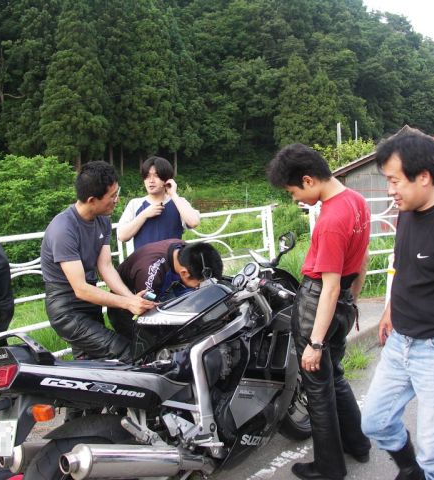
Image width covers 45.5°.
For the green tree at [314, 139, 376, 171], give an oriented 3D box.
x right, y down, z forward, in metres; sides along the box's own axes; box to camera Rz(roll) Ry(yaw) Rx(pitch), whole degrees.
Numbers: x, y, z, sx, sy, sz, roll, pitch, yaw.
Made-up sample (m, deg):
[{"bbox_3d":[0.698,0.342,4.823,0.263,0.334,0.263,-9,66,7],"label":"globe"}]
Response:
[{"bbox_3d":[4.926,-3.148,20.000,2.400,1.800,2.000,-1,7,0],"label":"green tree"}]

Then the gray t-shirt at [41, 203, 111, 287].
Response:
[{"bbox_3d":[-0.689,0.022,2.520,0.290,0.430,0.440,9,11,29],"label":"gray t-shirt"}]

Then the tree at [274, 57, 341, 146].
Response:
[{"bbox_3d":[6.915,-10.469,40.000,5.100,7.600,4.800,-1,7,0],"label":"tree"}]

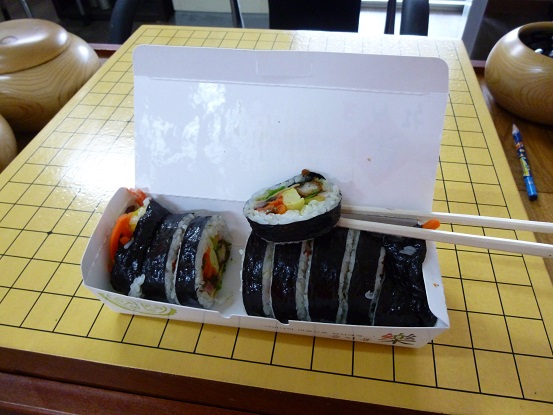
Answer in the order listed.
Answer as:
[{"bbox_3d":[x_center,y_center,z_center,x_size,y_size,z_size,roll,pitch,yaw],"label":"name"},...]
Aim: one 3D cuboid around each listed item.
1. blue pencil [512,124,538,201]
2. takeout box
[{"bbox_3d":[0.253,-0.051,0.409,0.007,0.007,0.123,9,47,11],"label":"blue pencil"},{"bbox_3d":[-0.006,-0.007,0.233,0.198,0.113,0.127,5,47,7],"label":"takeout box"}]

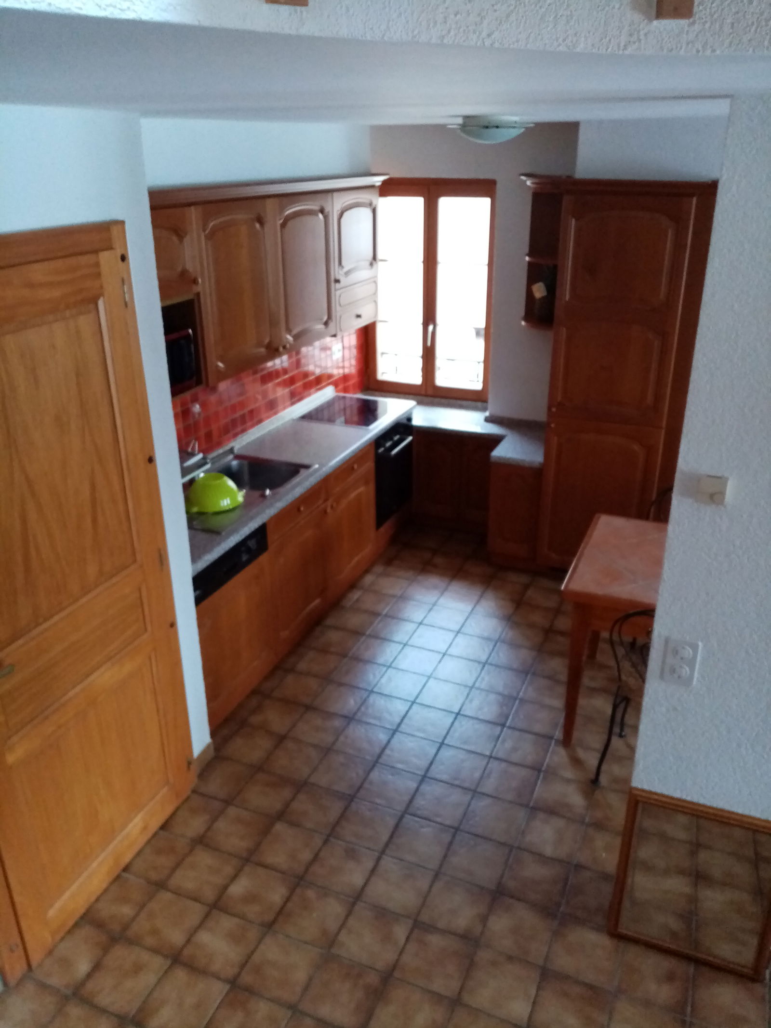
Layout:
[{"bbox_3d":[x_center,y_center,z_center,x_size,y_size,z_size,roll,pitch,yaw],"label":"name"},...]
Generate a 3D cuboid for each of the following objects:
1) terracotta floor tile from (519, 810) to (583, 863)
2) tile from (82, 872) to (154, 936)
[{"bbox_3d":[0.597,1.164,2.789,0.199,0.012,0.199,10,26,21],"label":"terracotta floor tile"},{"bbox_3d":[-0.882,1.284,2.558,0.195,0.014,0.195,9,26,22],"label":"tile"}]

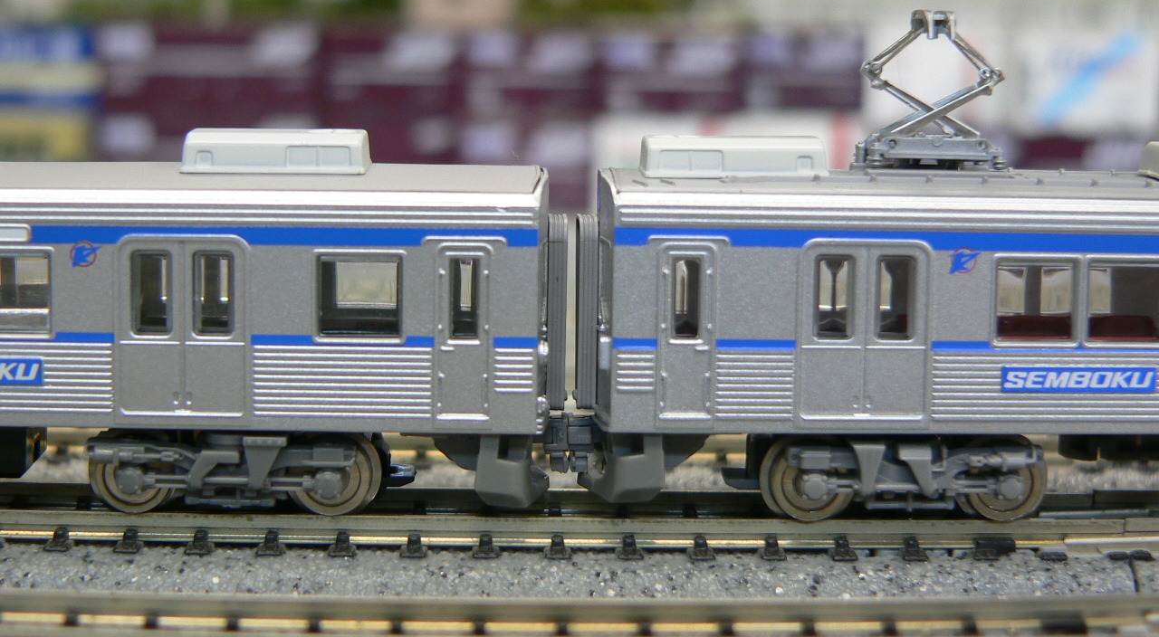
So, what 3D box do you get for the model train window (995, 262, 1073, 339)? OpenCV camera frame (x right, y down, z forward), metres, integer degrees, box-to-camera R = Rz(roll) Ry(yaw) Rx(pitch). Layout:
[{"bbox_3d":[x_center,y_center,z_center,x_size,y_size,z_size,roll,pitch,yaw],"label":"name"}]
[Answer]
[{"bbox_3d":[0.032,-0.001,0.164,0.006,0.006,0.001,0,7,-5],"label":"model train window"}]

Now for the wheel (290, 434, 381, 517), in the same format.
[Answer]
[{"bbox_3d":[-0.018,0.011,0.169,0.007,0.007,0.002,1,7,4],"label":"wheel"}]

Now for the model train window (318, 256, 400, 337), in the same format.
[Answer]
[{"bbox_3d":[-0.015,-0.002,0.163,0.006,0.006,0.001,1,7,4],"label":"model train window"}]

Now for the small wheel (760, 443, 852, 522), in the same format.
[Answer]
[{"bbox_3d":[0.017,0.012,0.169,0.007,0.007,0.002,0,7,-5],"label":"small wheel"}]

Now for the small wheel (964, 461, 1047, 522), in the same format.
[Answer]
[{"bbox_3d":[0.031,0.012,0.170,0.007,0.007,0.002,0,7,-5],"label":"small wheel"}]

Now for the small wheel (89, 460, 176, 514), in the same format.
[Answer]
[{"bbox_3d":[-0.032,0.011,0.170,0.007,0.007,0.002,1,7,4],"label":"small wheel"}]

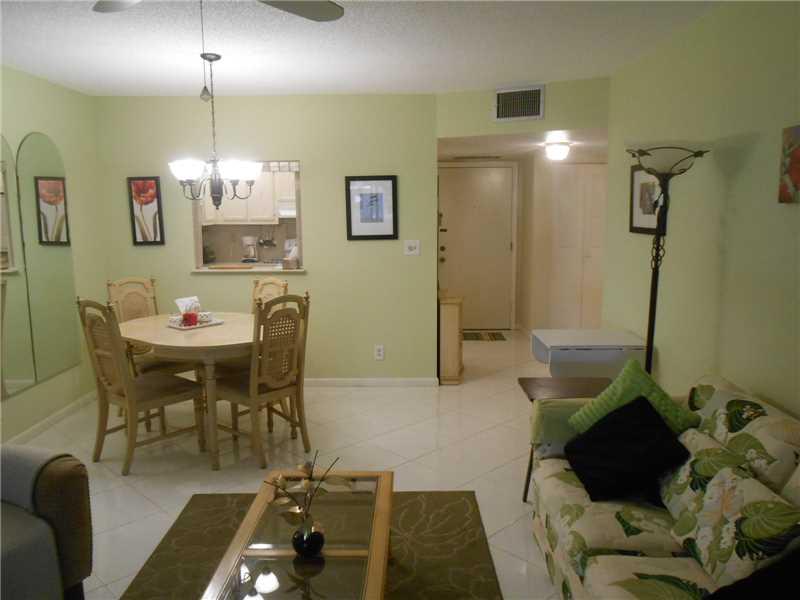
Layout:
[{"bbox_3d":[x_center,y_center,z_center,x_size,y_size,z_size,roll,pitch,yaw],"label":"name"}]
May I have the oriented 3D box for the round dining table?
[{"bbox_3d":[-1.250,0.548,4.011,1.300,0.755,1.040,7,12,42],"label":"round dining table"}]

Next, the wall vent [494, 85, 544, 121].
[{"bbox_3d":[0.915,-1.498,4.589,0.382,0.255,0.030,3,9,24],"label":"wall vent"}]

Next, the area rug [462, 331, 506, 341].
[{"bbox_3d":[0.899,0.438,7.272,0.740,0.012,0.470,-1,8,0],"label":"area rug"}]

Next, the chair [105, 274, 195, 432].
[{"bbox_3d":[-1.812,0.369,4.428,0.560,1.025,0.470,6,11,40],"label":"chair"}]

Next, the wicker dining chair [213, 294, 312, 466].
[{"bbox_3d":[-0.864,0.450,3.751,0.560,1.020,0.480,8,12,43],"label":"wicker dining chair"}]

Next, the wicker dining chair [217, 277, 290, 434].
[{"bbox_3d":[-1.103,0.387,4.258,0.470,1.025,0.560,6,11,39],"label":"wicker dining chair"}]

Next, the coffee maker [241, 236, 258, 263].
[{"bbox_3d":[-1.737,-0.583,6.943,0.170,0.300,0.200,1,9,10],"label":"coffee maker"}]

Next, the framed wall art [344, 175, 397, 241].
[{"bbox_3d":[-0.226,-0.749,4.928,0.417,0.519,0.026,0,9,1],"label":"framed wall art"}]

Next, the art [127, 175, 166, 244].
[{"bbox_3d":[-2.104,-0.730,4.967,0.270,0.555,0.030,-1,8,0],"label":"art"}]

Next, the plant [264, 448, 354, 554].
[{"bbox_3d":[-0.305,0.662,2.006,0.290,0.335,0.230,-1,8,0],"label":"plant"}]

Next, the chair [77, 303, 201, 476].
[{"bbox_3d":[-1.579,0.468,3.675,0.480,1.020,0.560,6,11,36],"label":"chair"}]

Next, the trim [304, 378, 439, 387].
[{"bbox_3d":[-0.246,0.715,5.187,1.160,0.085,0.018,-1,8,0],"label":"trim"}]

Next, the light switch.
[{"bbox_3d":[0.103,-0.430,4.976,0.122,0.122,0.014,0,9,1],"label":"light switch"}]

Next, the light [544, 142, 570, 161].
[{"bbox_3d":[1.454,-1.360,5.545,0.235,0.150,0.235,-1,8,0],"label":"light"}]

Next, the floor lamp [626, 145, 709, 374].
[{"bbox_3d":[1.296,0.132,3.112,0.410,1.800,0.410,0,9,1],"label":"floor lamp"}]

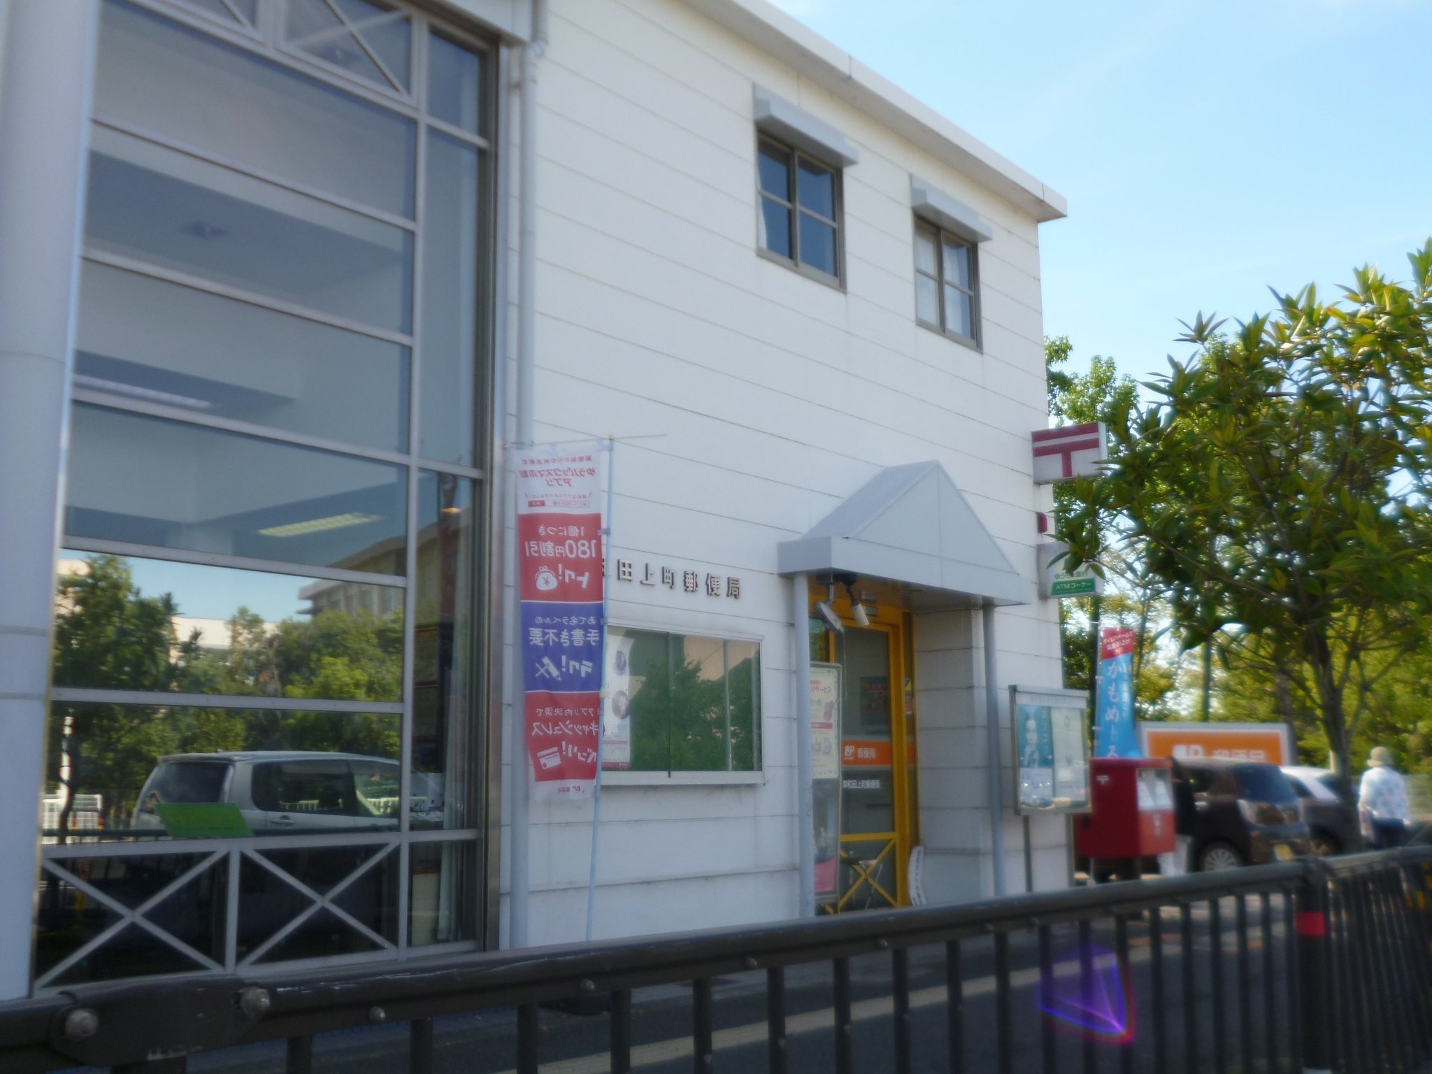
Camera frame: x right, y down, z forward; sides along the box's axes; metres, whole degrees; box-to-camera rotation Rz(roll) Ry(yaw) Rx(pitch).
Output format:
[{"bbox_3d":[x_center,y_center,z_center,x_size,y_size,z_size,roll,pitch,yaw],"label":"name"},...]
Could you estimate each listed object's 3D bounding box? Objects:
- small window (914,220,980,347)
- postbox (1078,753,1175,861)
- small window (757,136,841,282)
[{"bbox_3d":[2.232,-2.460,14.524,0.100,1.136,1.210,-9,-13,38],"label":"small window"},{"bbox_3d":[3.516,2.320,12.758,0.549,0.829,0.752,-9,-13,38],"label":"postbox"},{"bbox_3d":[0.703,-2.760,12.660,0.100,1.136,1.210,-9,-13,38],"label":"small window"}]

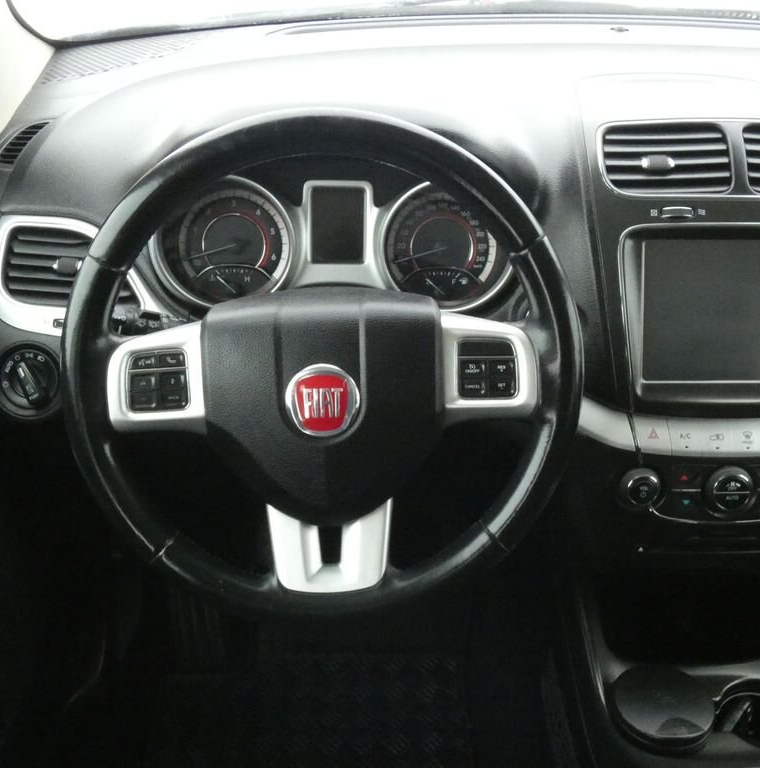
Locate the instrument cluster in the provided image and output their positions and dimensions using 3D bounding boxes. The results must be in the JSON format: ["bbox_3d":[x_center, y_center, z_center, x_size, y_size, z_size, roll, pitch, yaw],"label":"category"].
[{"bbox_3d":[-0.044,-0.127,0.940,0.325,0.125,0.060,0,6,0],"label":"instrument cluster"}]

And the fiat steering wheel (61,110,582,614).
[{"bbox_3d":[-0.043,-0.010,0.785,0.386,0.386,0.100,0,13,0],"label":"fiat steering wheel"}]

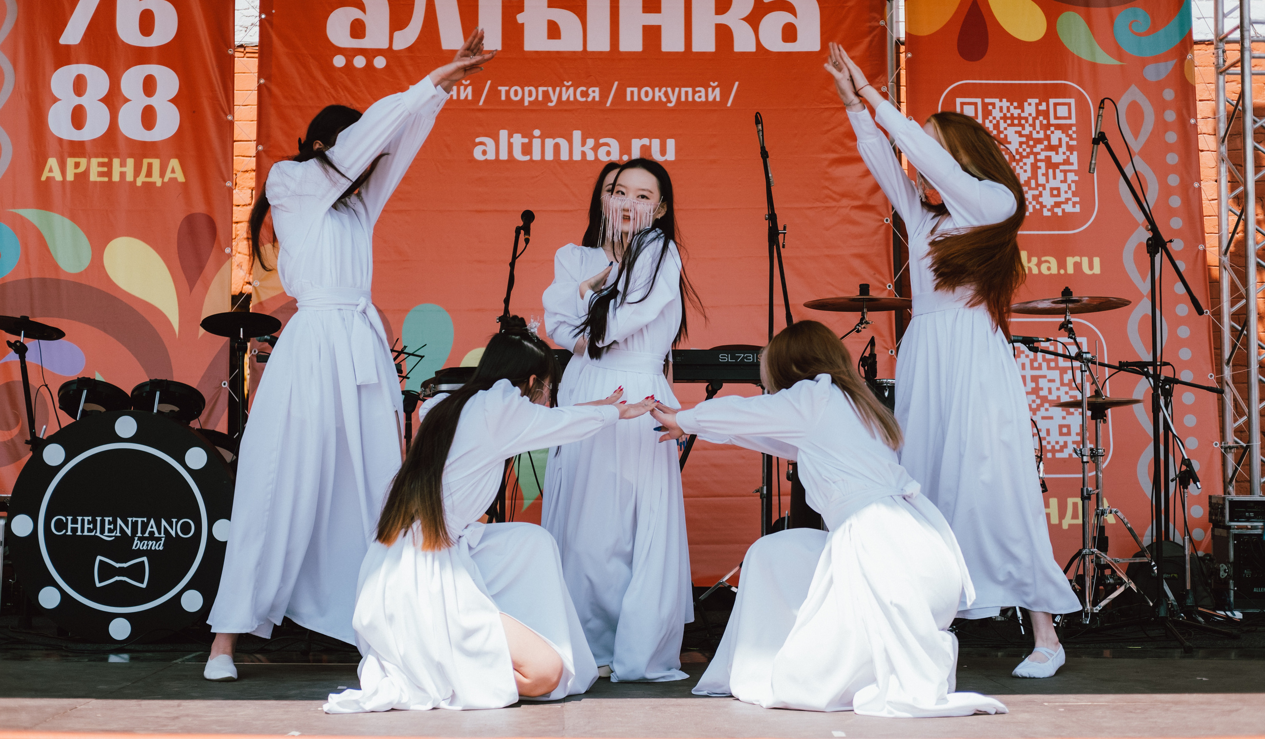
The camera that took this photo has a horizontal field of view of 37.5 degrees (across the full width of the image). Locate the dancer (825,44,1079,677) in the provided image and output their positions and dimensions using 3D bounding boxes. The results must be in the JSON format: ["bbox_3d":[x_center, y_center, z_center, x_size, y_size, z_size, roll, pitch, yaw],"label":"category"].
[{"bbox_3d":[0.920,-0.026,5.411,0.680,1.810,0.600,3,-5,-44],"label":"dancer"}]

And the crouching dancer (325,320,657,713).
[{"bbox_3d":[-0.345,0.359,4.817,0.880,0.970,0.580,2,-4,-25],"label":"crouching dancer"}]

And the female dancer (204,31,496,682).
[{"bbox_3d":[-0.807,-0.039,5.309,0.720,1.840,0.530,-2,-4,38],"label":"female dancer"}]

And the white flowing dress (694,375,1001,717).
[{"bbox_3d":[0.560,0.438,4.854,0.820,0.850,0.650,-1,-3,16],"label":"white flowing dress"}]

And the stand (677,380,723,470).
[{"bbox_3d":[0.135,0.501,6.782,0.420,0.920,0.420,0,-3,0],"label":"stand"}]

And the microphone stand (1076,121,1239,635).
[{"bbox_3d":[1.869,0.035,6.727,0.550,1.840,0.530,0,-3,0],"label":"microphone stand"}]

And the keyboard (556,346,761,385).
[{"bbox_3d":[0.180,-0.010,6.730,1.100,0.115,0.310,0,-3,0],"label":"keyboard"}]

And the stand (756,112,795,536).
[{"bbox_3d":[0.515,-0.004,7.133,0.550,1.970,0.600,1,-4,-17],"label":"stand"}]

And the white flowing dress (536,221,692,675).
[{"bbox_3d":[-0.047,0.248,5.394,0.430,1.280,0.430,-2,-4,38],"label":"white flowing dress"}]

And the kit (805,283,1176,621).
[{"bbox_3d":[1.310,0.326,7.213,1.550,1.320,1.300,0,-3,0],"label":"kit"}]

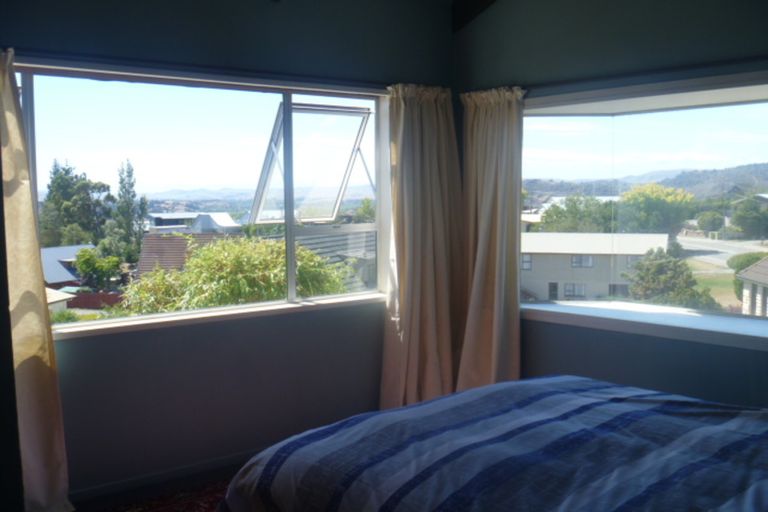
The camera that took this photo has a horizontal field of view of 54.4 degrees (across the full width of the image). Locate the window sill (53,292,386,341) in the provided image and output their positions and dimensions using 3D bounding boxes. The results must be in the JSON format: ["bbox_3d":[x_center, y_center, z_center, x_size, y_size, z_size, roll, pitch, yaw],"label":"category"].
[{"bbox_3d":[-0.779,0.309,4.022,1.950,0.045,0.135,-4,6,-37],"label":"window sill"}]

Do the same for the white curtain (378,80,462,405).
[{"bbox_3d":[0.254,0.004,4.600,0.570,2.040,0.160,-4,6,-37],"label":"white curtain"}]

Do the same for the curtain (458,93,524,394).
[{"bbox_3d":[0.618,0.012,4.578,0.150,2.020,0.470,-6,7,-45],"label":"curtain"}]

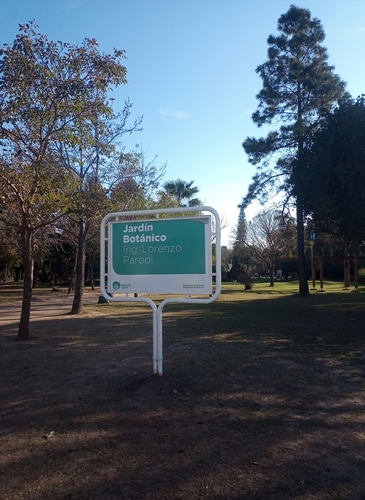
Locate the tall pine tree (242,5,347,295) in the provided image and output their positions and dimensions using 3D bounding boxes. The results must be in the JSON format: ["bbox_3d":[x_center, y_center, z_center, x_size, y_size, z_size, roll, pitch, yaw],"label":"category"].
[{"bbox_3d":[7.767,-7.130,28.045,7.300,20.411,7.100,0,-3,0],"label":"tall pine tree"}]

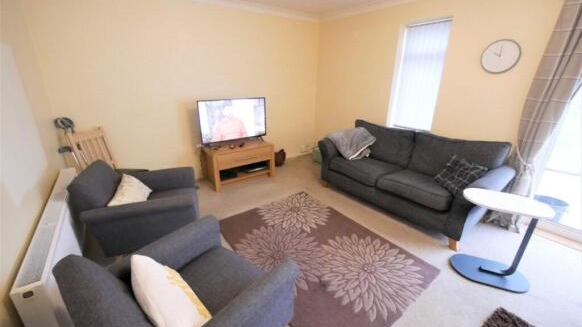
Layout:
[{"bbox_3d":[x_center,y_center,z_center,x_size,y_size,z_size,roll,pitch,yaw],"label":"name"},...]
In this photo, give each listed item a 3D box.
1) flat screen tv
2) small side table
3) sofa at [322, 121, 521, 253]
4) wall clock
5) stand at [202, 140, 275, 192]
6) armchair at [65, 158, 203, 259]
[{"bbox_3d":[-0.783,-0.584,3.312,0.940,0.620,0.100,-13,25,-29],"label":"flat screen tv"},{"bbox_3d":[1.570,0.574,1.805,0.540,0.630,0.350,9,23,22],"label":"small side table"},{"bbox_3d":[1.278,0.059,2.808,0.900,0.850,1.890,-17,27,-36],"label":"sofa"},{"bbox_3d":[2.020,-1.036,2.278,0.040,0.297,0.297,-16,26,-34],"label":"wall clock"},{"bbox_3d":[-0.748,-0.013,3.464,0.890,0.505,0.480,-14,26,-32],"label":"stand"},{"bbox_3d":[-1.203,0.393,2.029,0.800,0.810,0.750,-7,23,-18],"label":"armchair"}]

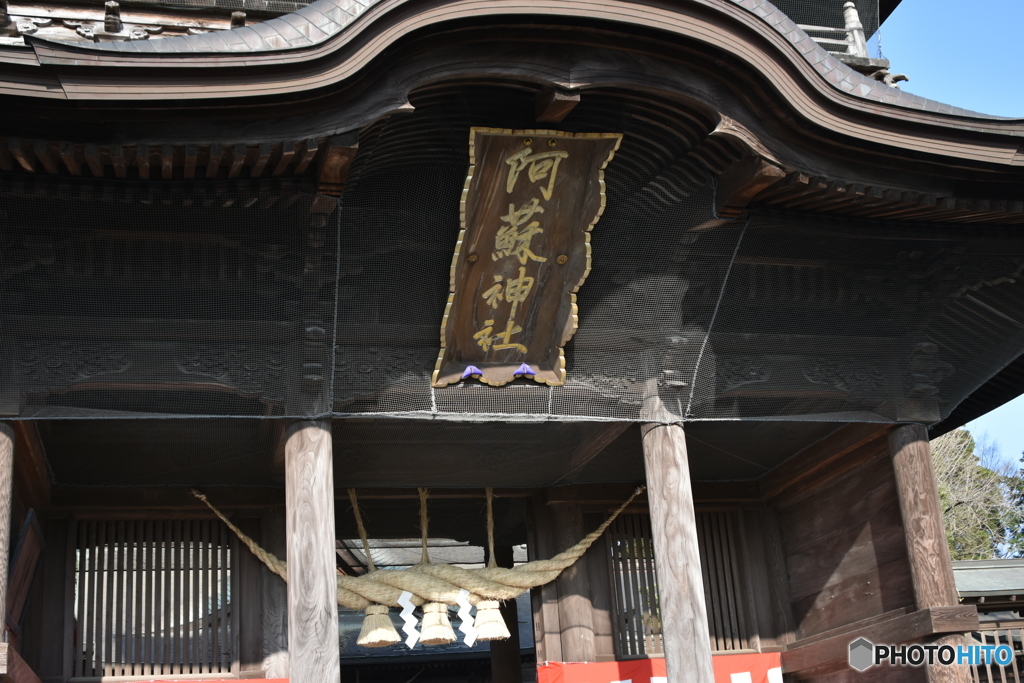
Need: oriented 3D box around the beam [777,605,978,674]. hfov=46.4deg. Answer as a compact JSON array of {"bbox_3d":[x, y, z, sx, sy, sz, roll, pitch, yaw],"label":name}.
[{"bbox_3d":[4.249,3.572,14.159,0.539,0.261,3.476,1,-20,-15],"label":"beam"}]

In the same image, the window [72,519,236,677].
[{"bbox_3d":[-4.261,3.044,14.282,1.913,1.876,0.108,1,-20,-15],"label":"window"}]

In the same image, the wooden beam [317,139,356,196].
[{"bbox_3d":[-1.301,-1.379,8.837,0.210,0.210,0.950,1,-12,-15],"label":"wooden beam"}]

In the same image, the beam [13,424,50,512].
[{"bbox_3d":[-4.584,1.026,11.063,0.270,0.320,2.950,1,-21,-15],"label":"beam"}]

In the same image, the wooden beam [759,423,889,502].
[{"bbox_3d":[3.483,1.231,13.227,0.270,0.320,2.950,1,-21,-15],"label":"wooden beam"}]

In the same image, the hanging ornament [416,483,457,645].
[{"bbox_3d":[-0.964,2.778,14.895,0.484,1.924,0.468,1,-20,-15],"label":"hanging ornament"}]

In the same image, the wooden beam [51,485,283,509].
[{"bbox_3d":[-4.091,1.925,14.663,2.934,0.277,0.225,1,-20,-15],"label":"wooden beam"}]

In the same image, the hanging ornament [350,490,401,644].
[{"bbox_3d":[-1.690,2.748,14.704,0.577,1.914,0.540,1,-20,-15],"label":"hanging ornament"}]

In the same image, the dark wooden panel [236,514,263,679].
[{"bbox_3d":[-3.445,3.330,15.751,0.315,2.058,0.060,1,-20,-14],"label":"dark wooden panel"}]

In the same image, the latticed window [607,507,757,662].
[{"bbox_3d":[1.982,2.767,13.852,1.720,1.740,0.110,1,-21,-15],"label":"latticed window"}]

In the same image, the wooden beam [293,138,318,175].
[{"bbox_3d":[-1.536,-1.376,8.847,0.085,0.110,1.250,1,0,-15],"label":"wooden beam"}]

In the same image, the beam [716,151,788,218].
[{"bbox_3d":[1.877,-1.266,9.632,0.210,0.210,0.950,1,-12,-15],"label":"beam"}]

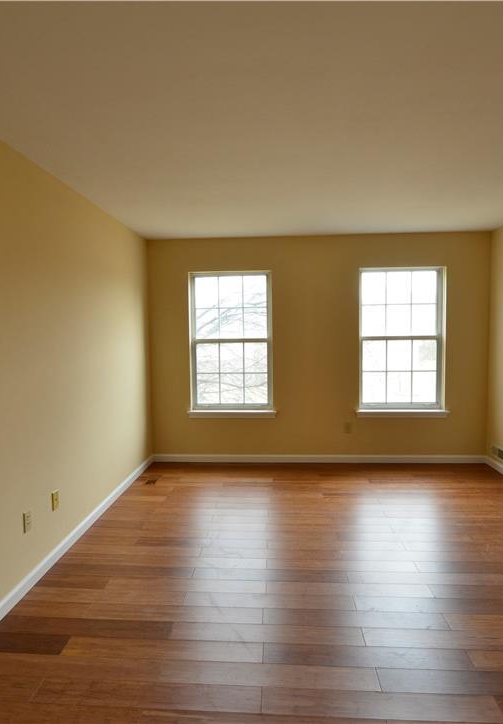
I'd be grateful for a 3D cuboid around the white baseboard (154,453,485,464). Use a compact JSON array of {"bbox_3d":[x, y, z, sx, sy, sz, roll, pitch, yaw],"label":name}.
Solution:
[{"bbox_3d":[0.694,1.055,4.599,3.606,0.090,0.020,0,4,4],"label":"white baseboard"}]

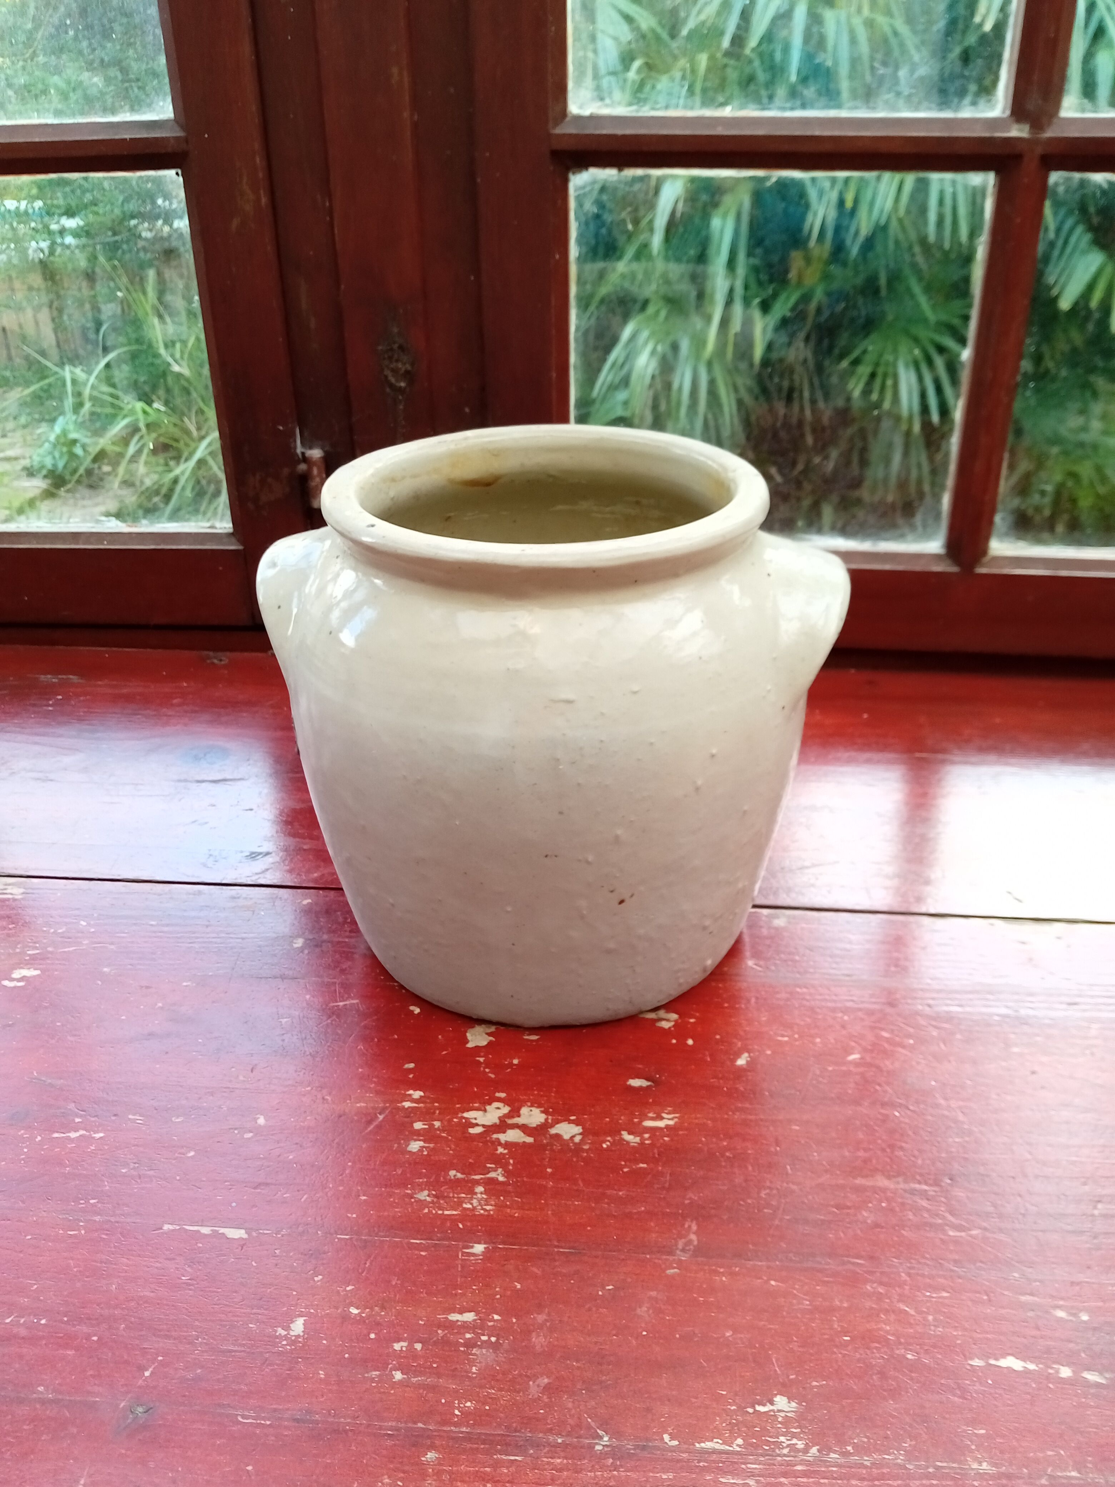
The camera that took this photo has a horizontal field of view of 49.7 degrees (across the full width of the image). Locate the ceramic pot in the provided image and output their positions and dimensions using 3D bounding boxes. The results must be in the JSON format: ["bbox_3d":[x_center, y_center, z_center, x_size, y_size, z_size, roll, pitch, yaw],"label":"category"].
[{"bbox_3d":[-0.003,-0.013,0.518,0.245,0.205,0.214,4,27,8],"label":"ceramic pot"}]

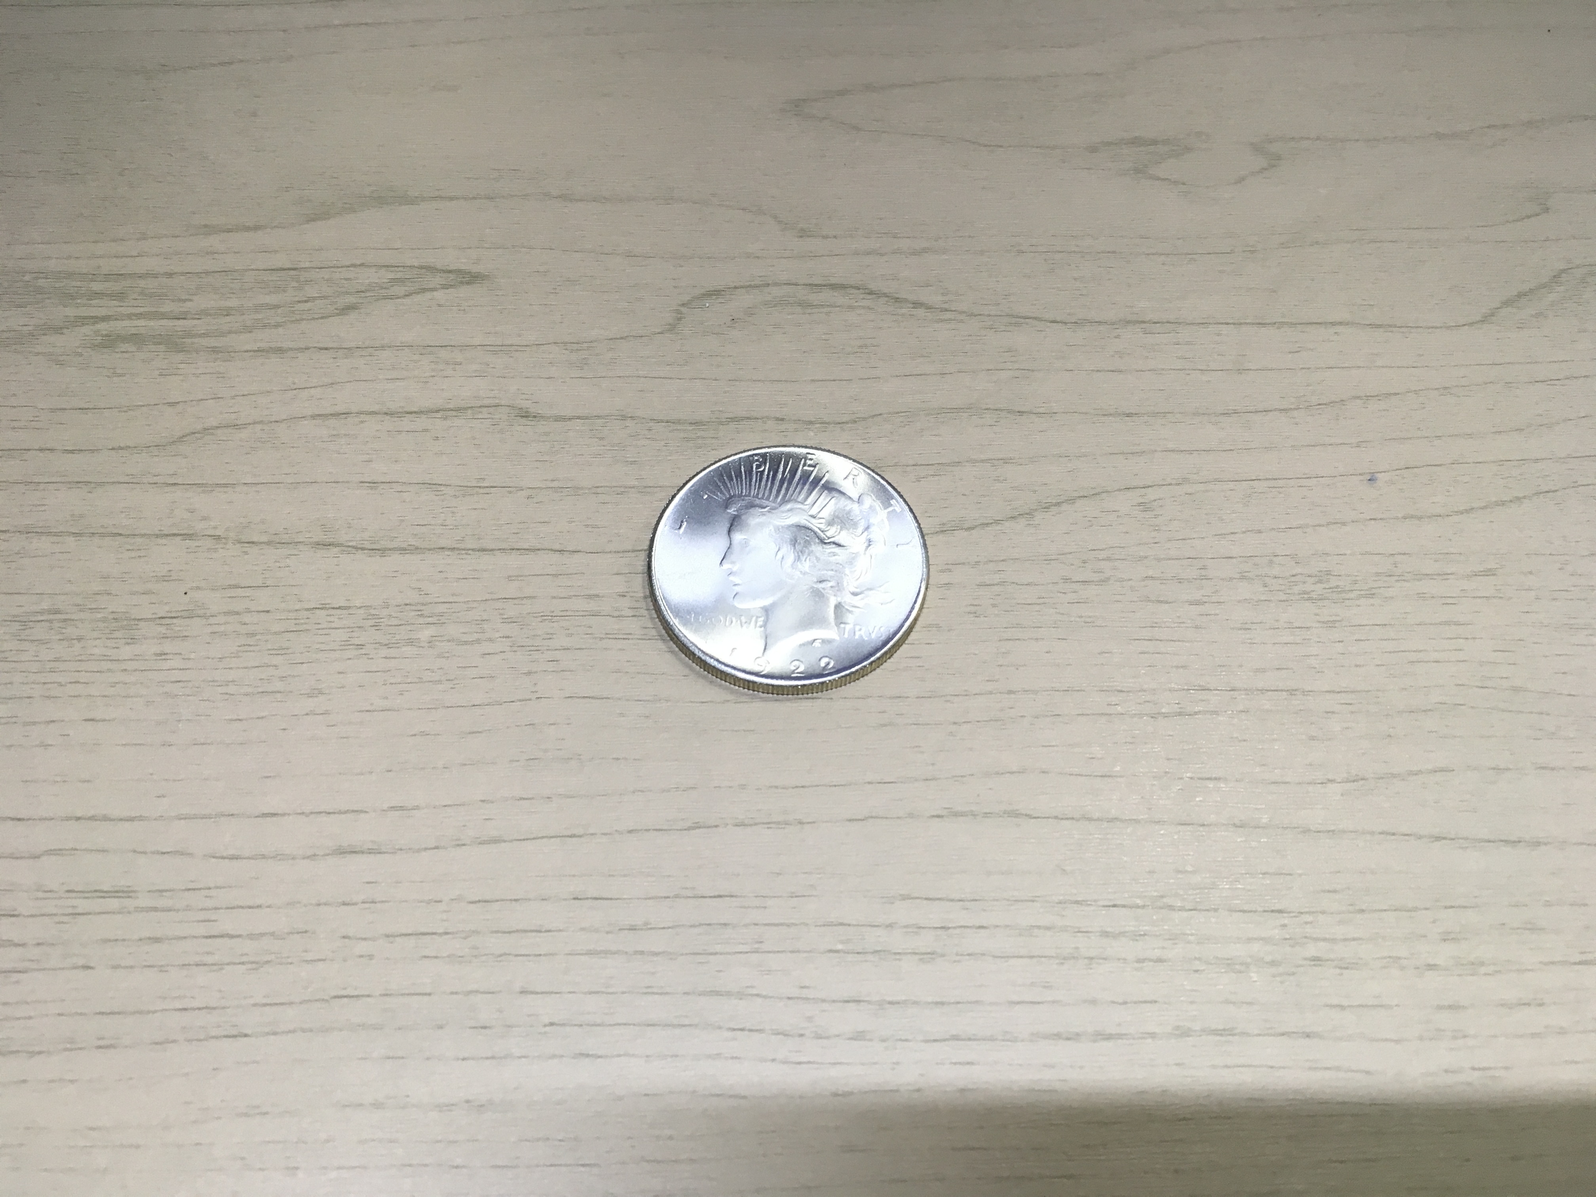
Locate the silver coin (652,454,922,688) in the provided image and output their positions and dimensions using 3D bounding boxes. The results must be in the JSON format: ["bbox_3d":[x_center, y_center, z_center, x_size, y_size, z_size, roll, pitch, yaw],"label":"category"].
[{"bbox_3d":[-0.001,-0.005,0.182,0.038,0.003,0.038,0,61,-1],"label":"silver coin"}]

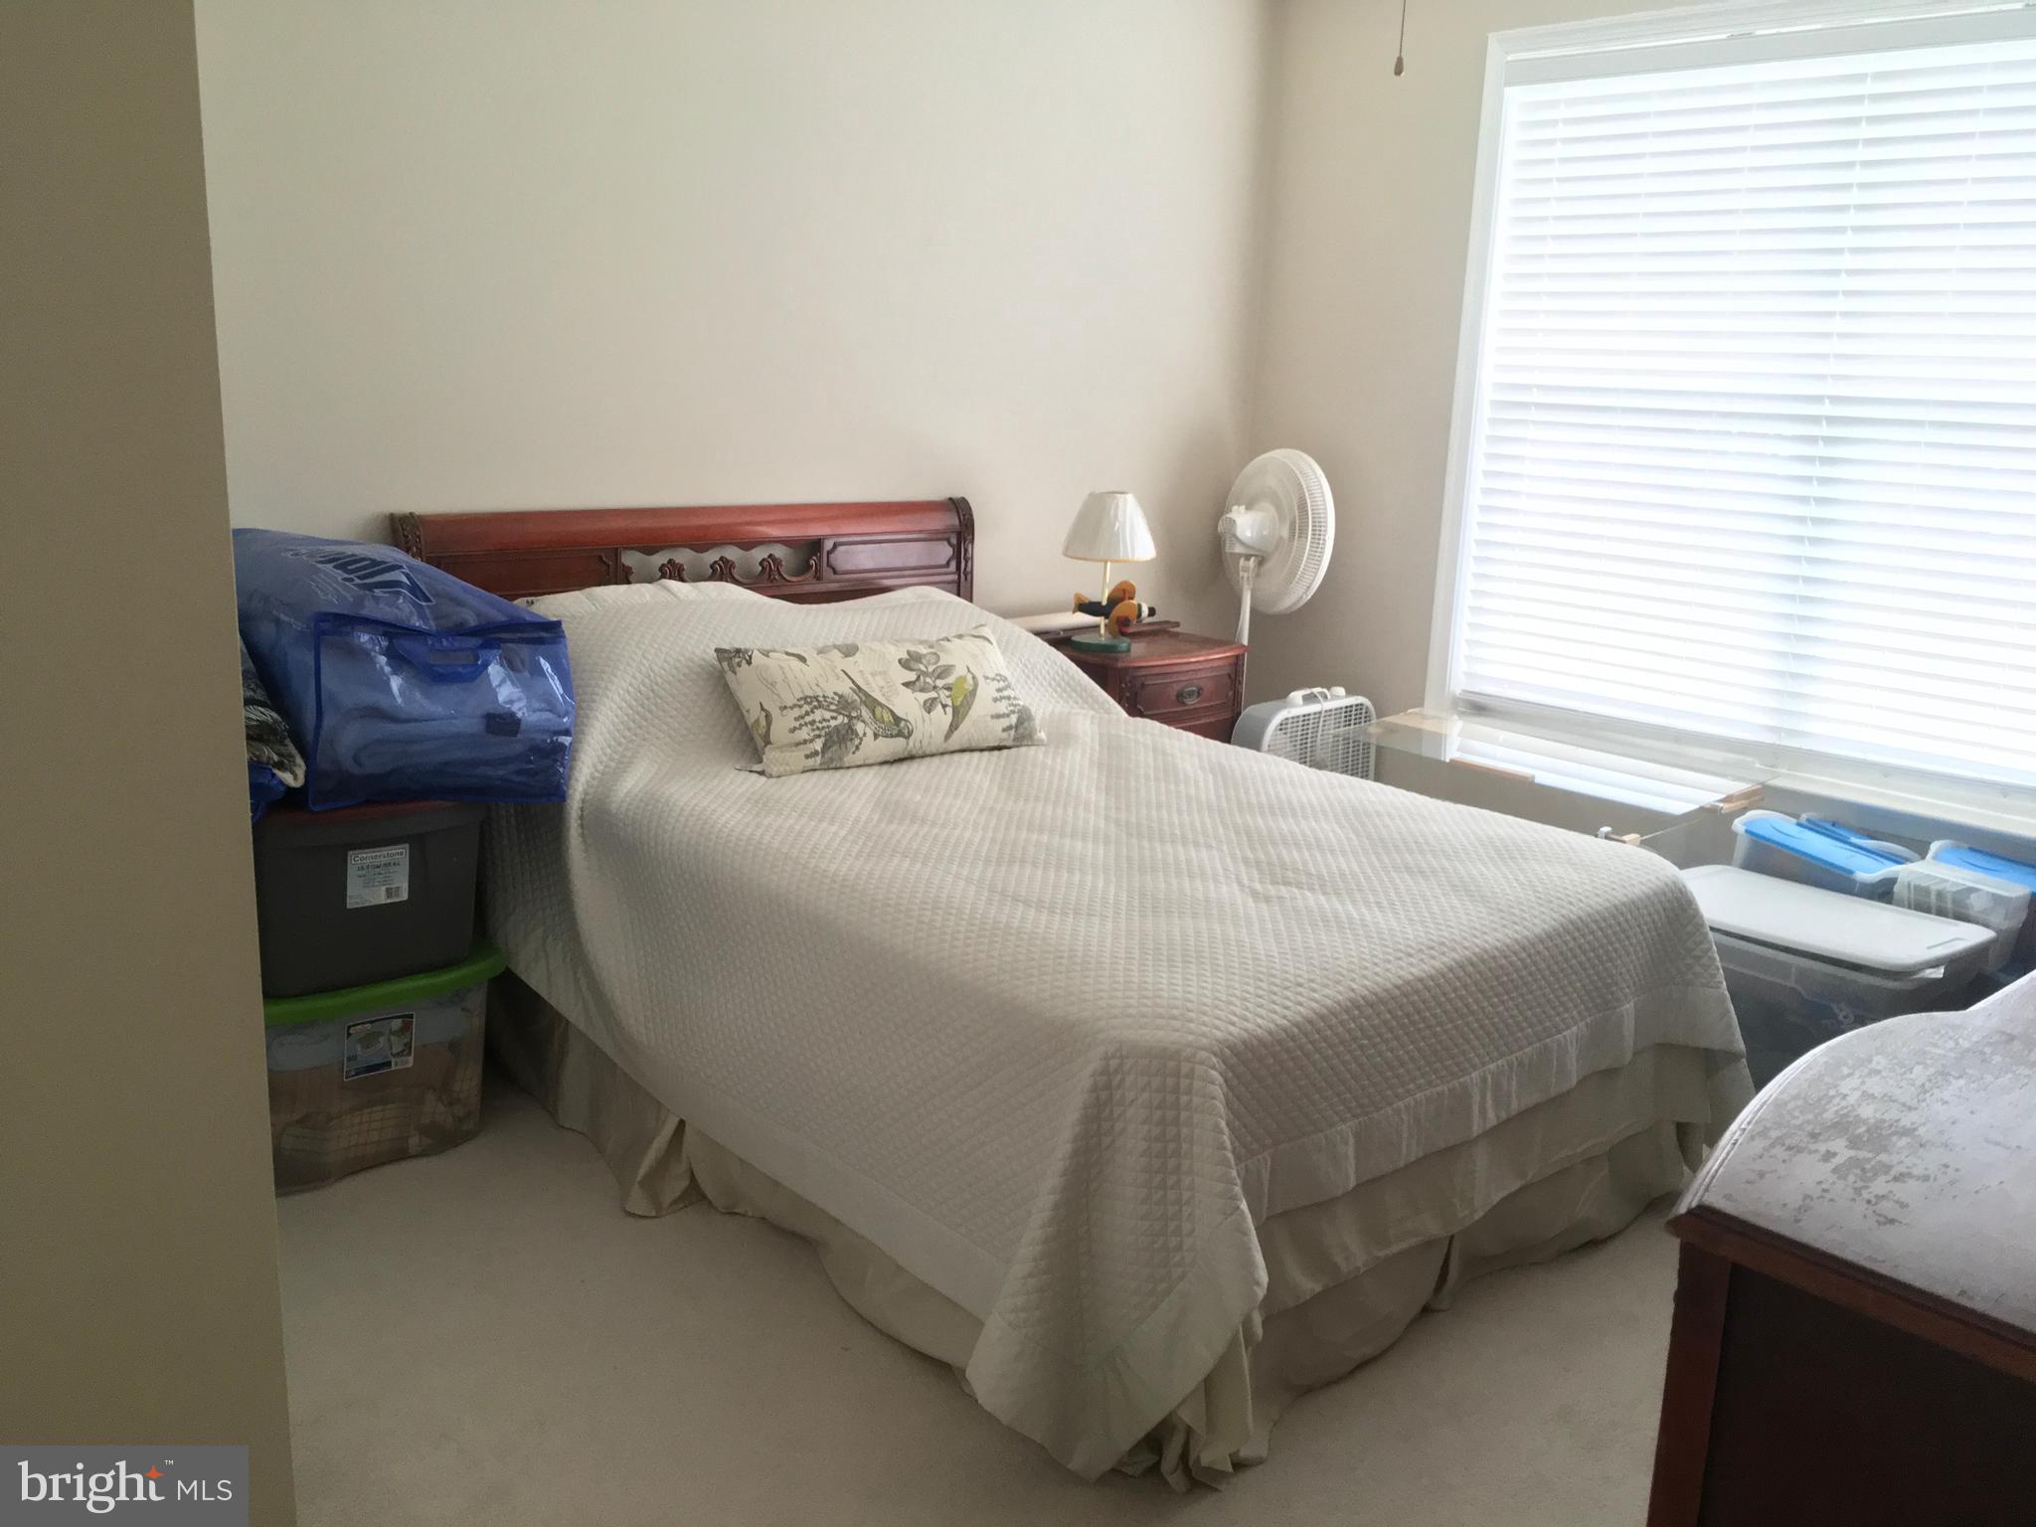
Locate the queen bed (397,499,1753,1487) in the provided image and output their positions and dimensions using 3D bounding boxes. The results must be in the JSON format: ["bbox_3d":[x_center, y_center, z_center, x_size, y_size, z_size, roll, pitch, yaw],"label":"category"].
[{"bbox_3d":[0.005,0.138,3.325,1.630,1.144,2.109,-9,16,-40],"label":"queen bed"}]

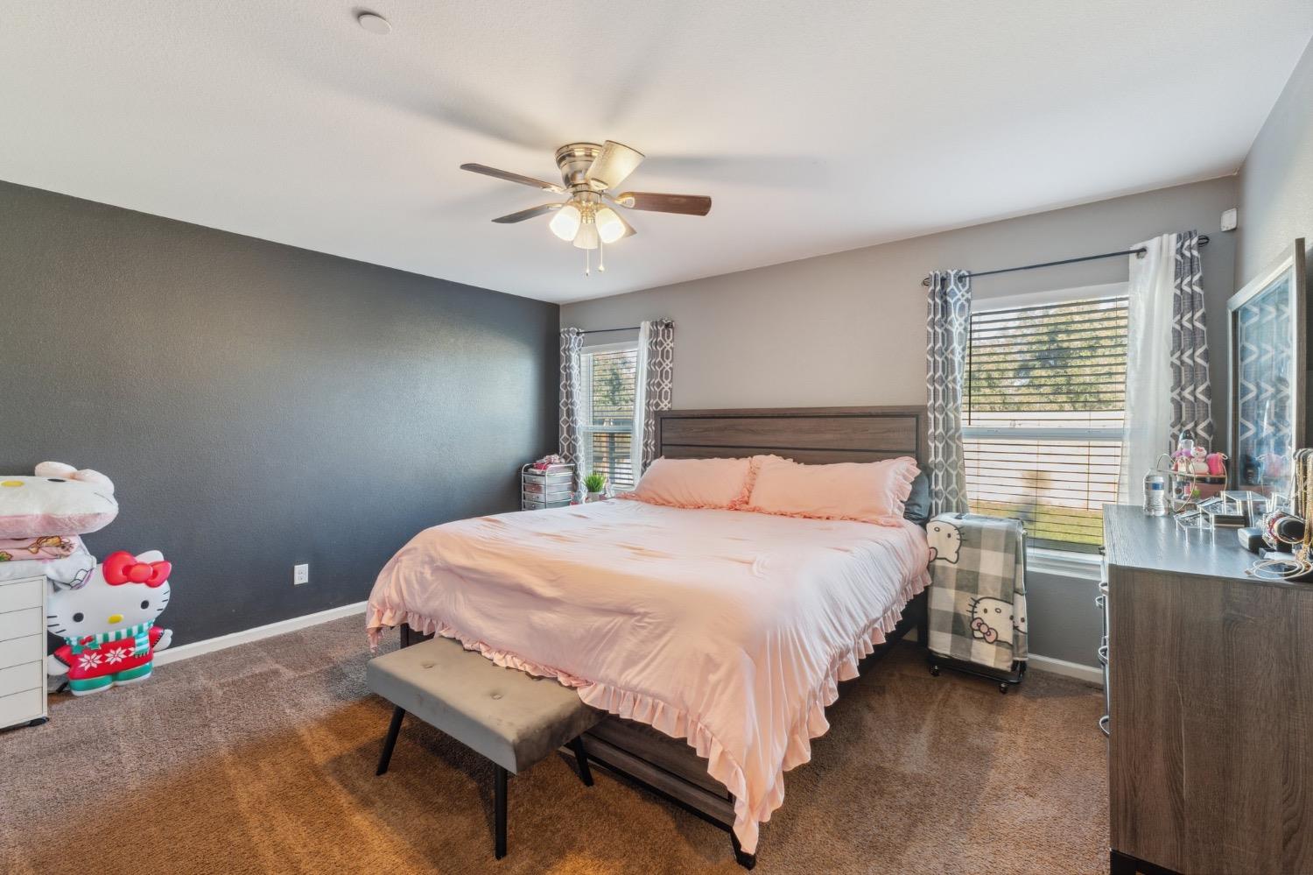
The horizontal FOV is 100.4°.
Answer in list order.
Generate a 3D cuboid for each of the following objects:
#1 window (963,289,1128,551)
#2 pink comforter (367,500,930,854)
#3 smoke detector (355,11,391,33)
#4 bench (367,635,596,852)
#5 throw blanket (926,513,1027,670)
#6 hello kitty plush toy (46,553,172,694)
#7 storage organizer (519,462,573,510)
[{"bbox_3d":[2.074,-0.069,2.921,0.850,1.330,0.050,1,1,38],"label":"window"},{"bbox_3d":[-0.005,0.783,2.884,2.230,0.720,1.980,1,1,38],"label":"pink comforter"},{"bbox_3d":[-0.795,-1.161,1.543,0.086,0.030,0.086,0,1,0],"label":"smoke detector"},{"bbox_3d":[-0.632,1.052,2.008,0.875,0.415,0.440,1,1,38],"label":"bench"},{"bbox_3d":[1.668,0.772,2.854,0.435,0.710,0.350,1,1,38],"label":"throw blanket"},{"bbox_3d":[-2.746,0.910,2.753,0.160,0.660,0.470,1,2,44],"label":"hello kitty plush toy"},{"bbox_3d":[-0.910,0.718,4.805,0.340,0.970,0.380,1,1,38],"label":"storage organizer"}]

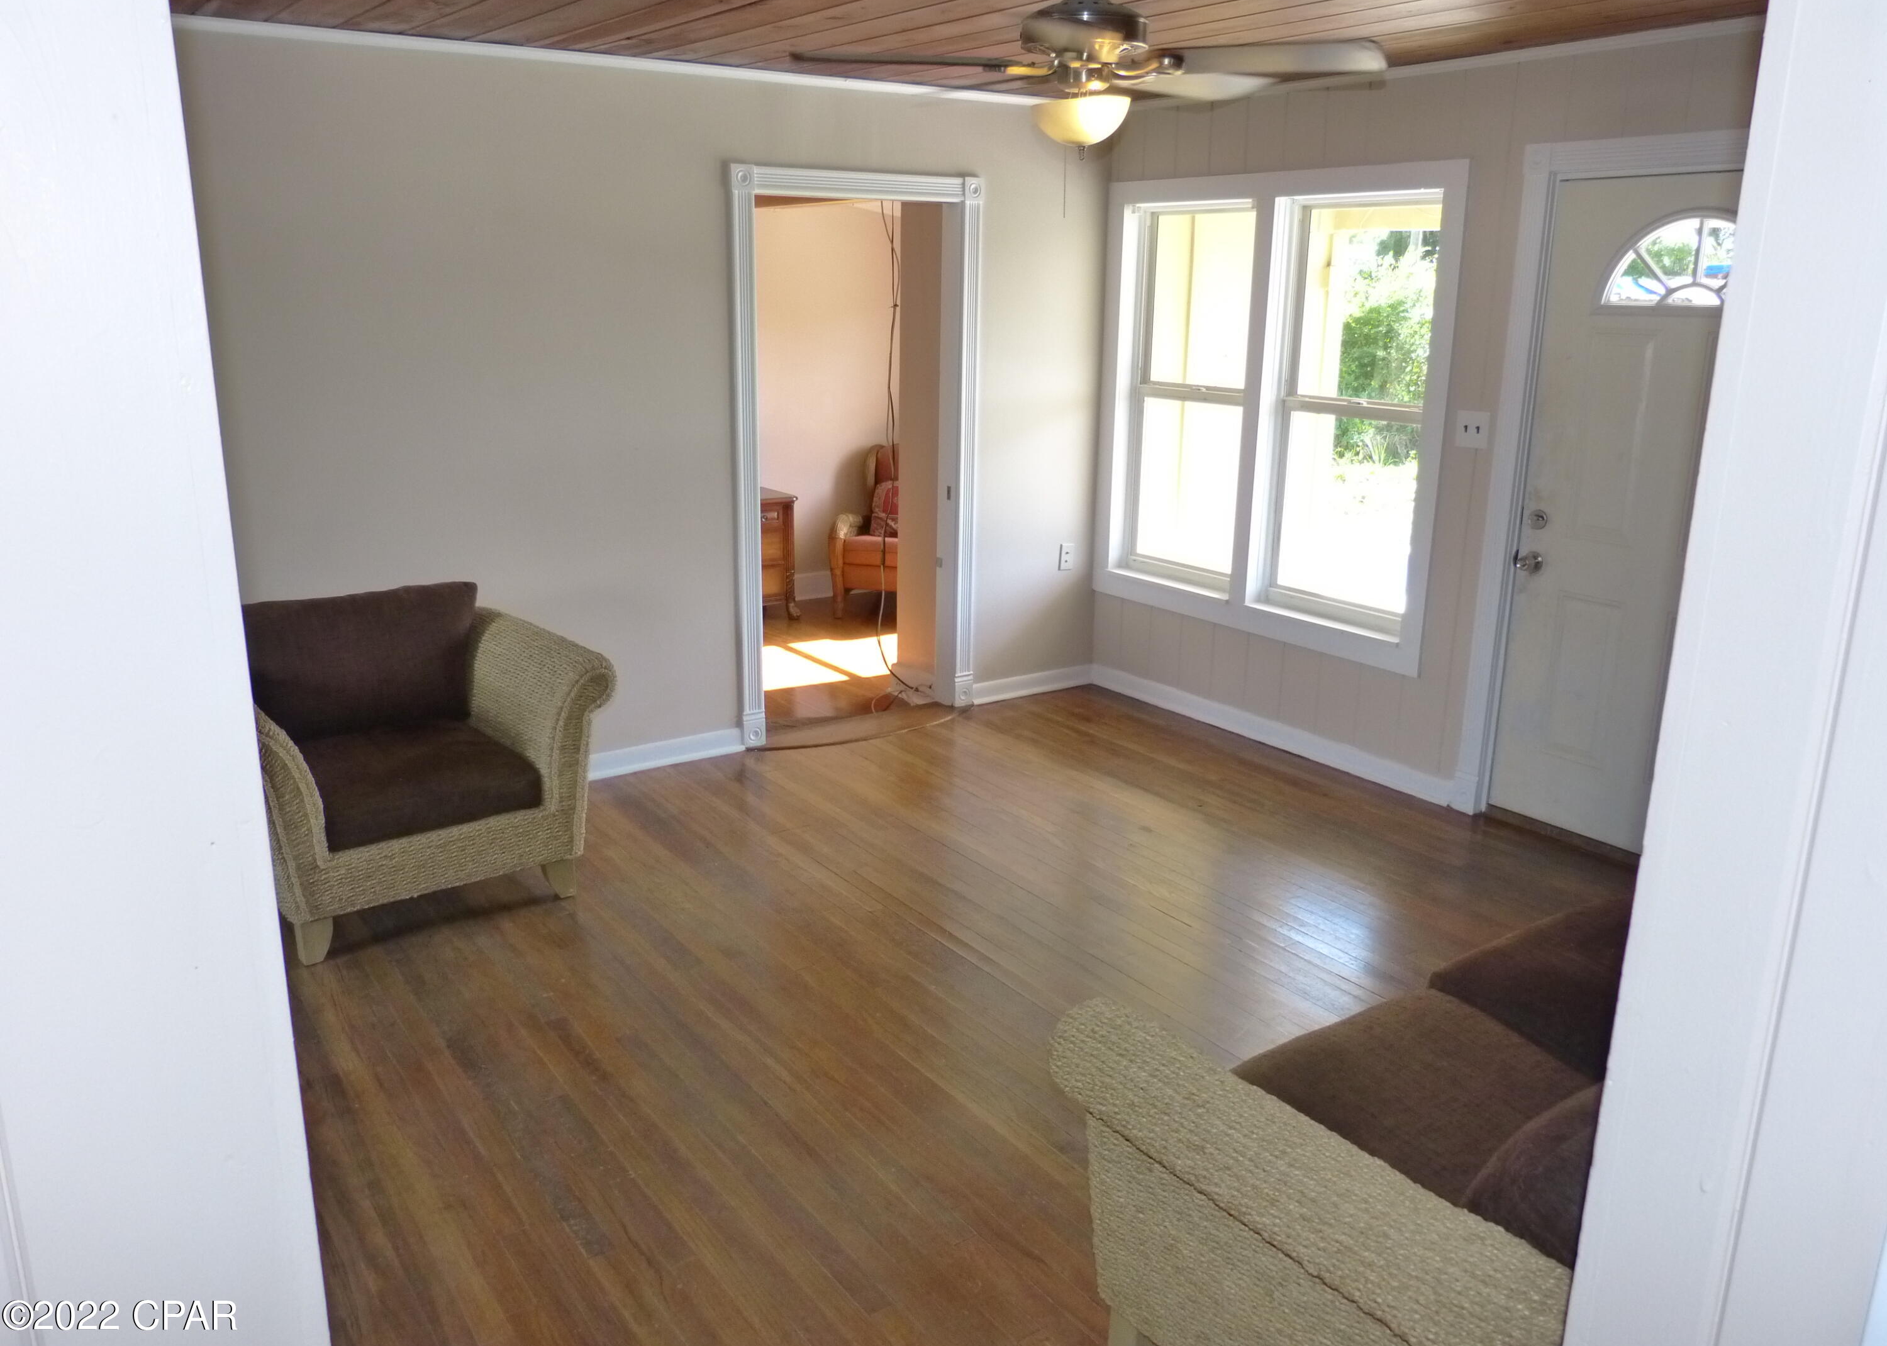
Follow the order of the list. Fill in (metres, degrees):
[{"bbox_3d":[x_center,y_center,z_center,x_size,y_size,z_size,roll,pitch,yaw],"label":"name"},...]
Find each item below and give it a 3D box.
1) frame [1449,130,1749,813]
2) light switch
[{"bbox_3d":[2.137,-0.459,4.040,0.120,2.156,1.106,-10,18,-33],"label":"frame"},{"bbox_3d":[1.731,-0.794,4.466,0.012,0.116,0.118,-10,18,-33],"label":"light switch"}]

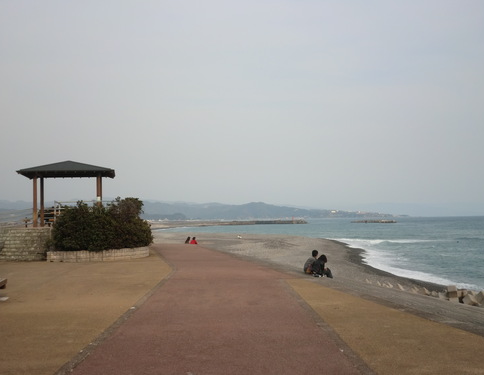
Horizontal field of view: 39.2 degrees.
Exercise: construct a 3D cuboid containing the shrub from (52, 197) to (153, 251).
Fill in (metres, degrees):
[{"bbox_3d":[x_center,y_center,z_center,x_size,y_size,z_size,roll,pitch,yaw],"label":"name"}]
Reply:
[{"bbox_3d":[-5.589,1.448,27.396,3.750,2.130,2.800,0,-3,-11],"label":"shrub"}]

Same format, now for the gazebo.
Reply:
[{"bbox_3d":[-7.725,0.279,30.359,4.000,2.936,4.100,0,-3,-11],"label":"gazebo"}]

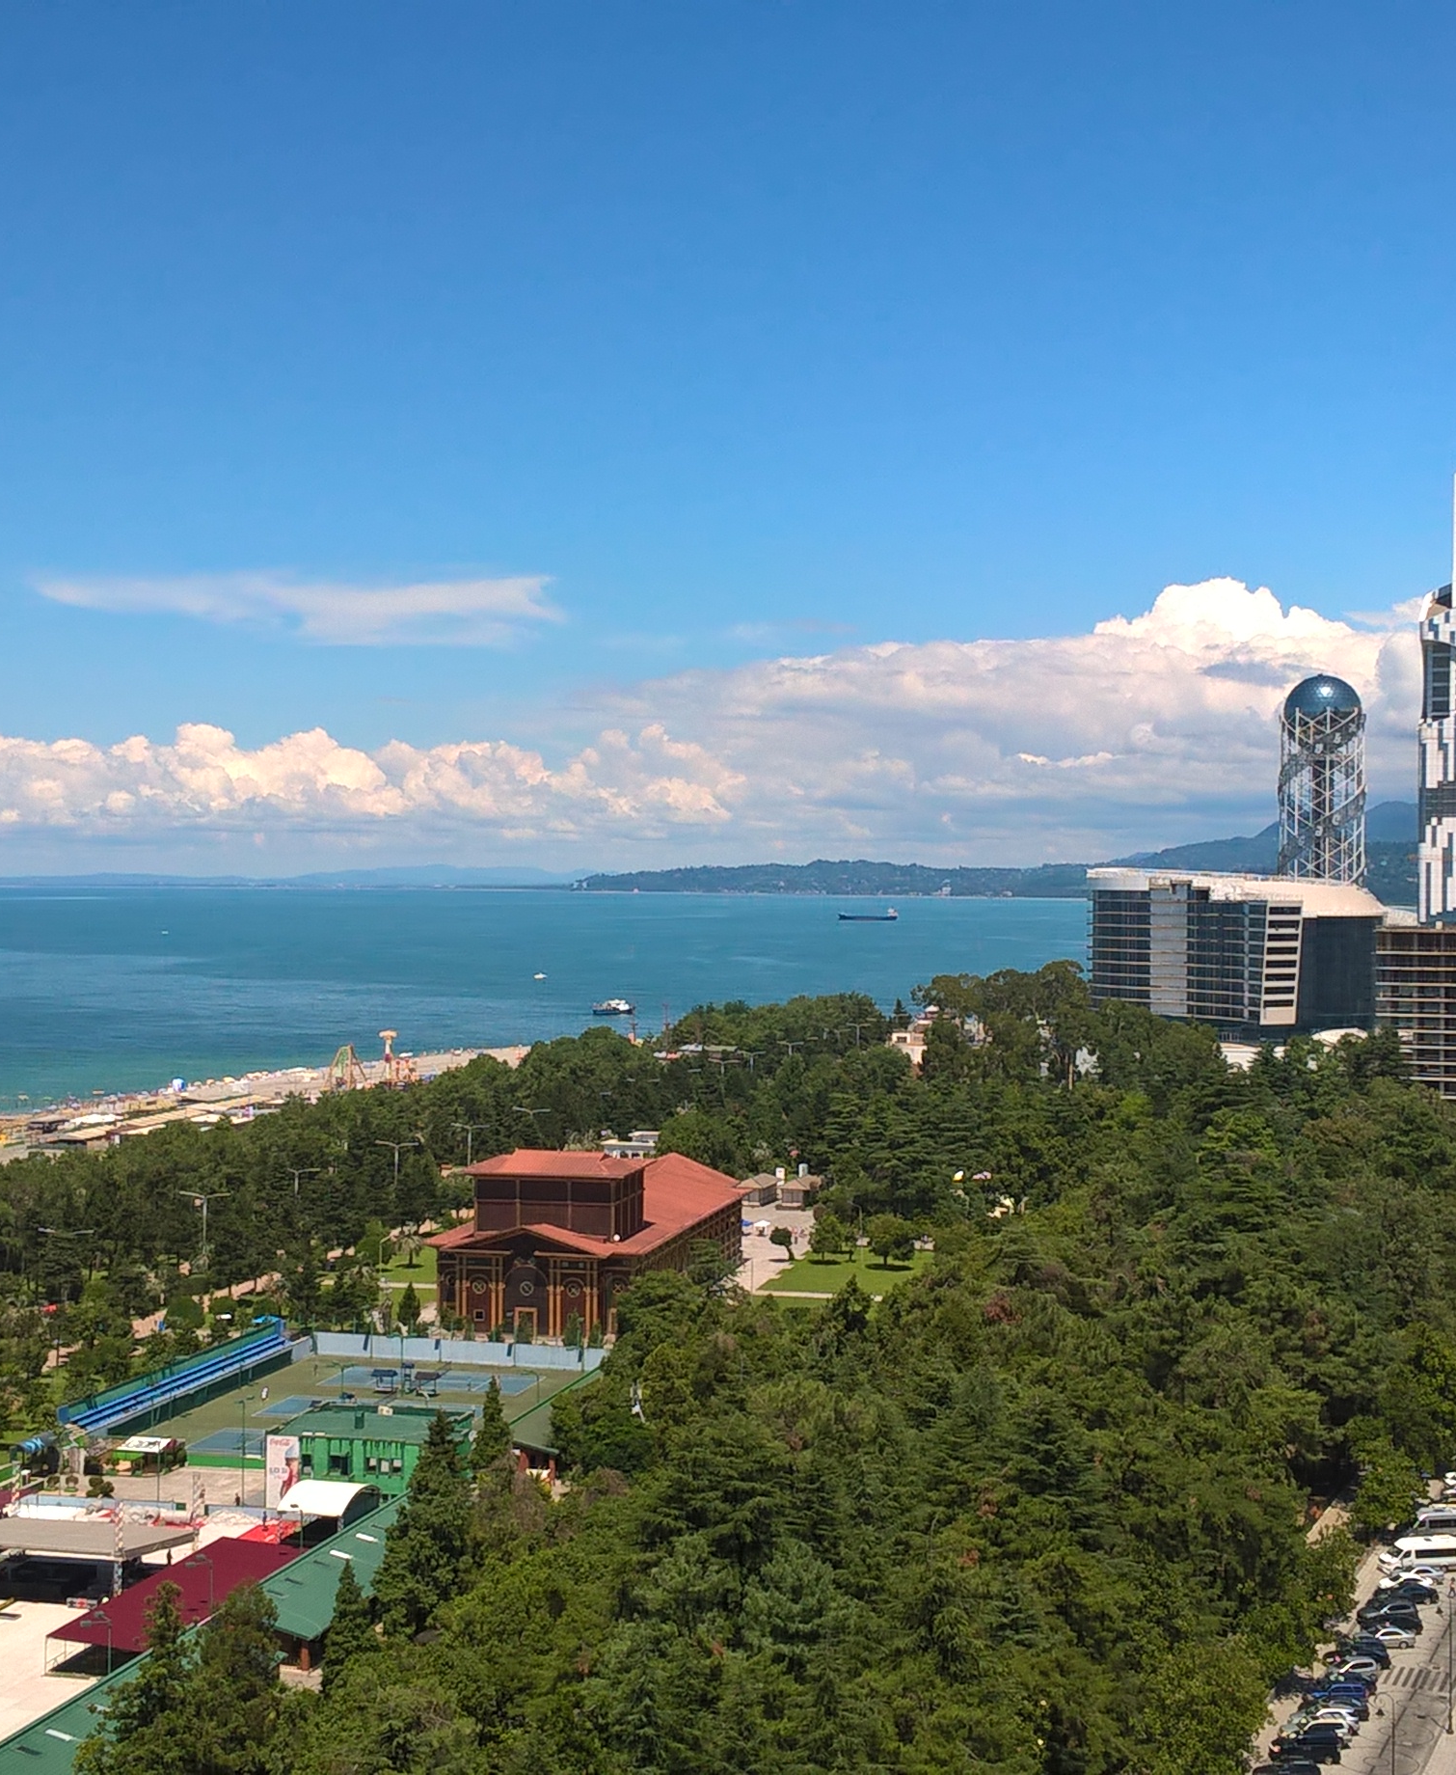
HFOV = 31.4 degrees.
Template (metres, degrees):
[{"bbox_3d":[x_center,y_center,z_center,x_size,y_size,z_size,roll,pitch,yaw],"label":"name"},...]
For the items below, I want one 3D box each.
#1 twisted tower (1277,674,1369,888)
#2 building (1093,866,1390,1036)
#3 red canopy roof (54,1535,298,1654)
[{"bbox_3d":[202.500,-8.607,883.000,29.500,130.000,29.500,0,0,15],"label":"twisted tower"},{"bbox_3d":[140.000,25.967,722.000,29.000,61.000,88.000,0,0,-32],"label":"building"},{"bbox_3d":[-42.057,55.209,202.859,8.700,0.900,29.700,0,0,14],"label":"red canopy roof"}]

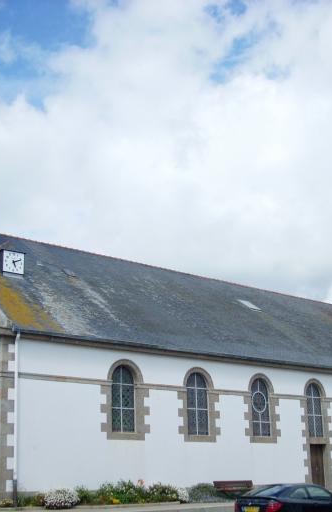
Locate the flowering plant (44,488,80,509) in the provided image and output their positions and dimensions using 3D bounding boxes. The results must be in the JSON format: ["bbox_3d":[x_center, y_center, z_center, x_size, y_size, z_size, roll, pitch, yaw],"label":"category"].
[{"bbox_3d":[-3.457,8.011,24.120,1.250,0.660,1.100,13,-22,-38],"label":"flowering plant"}]

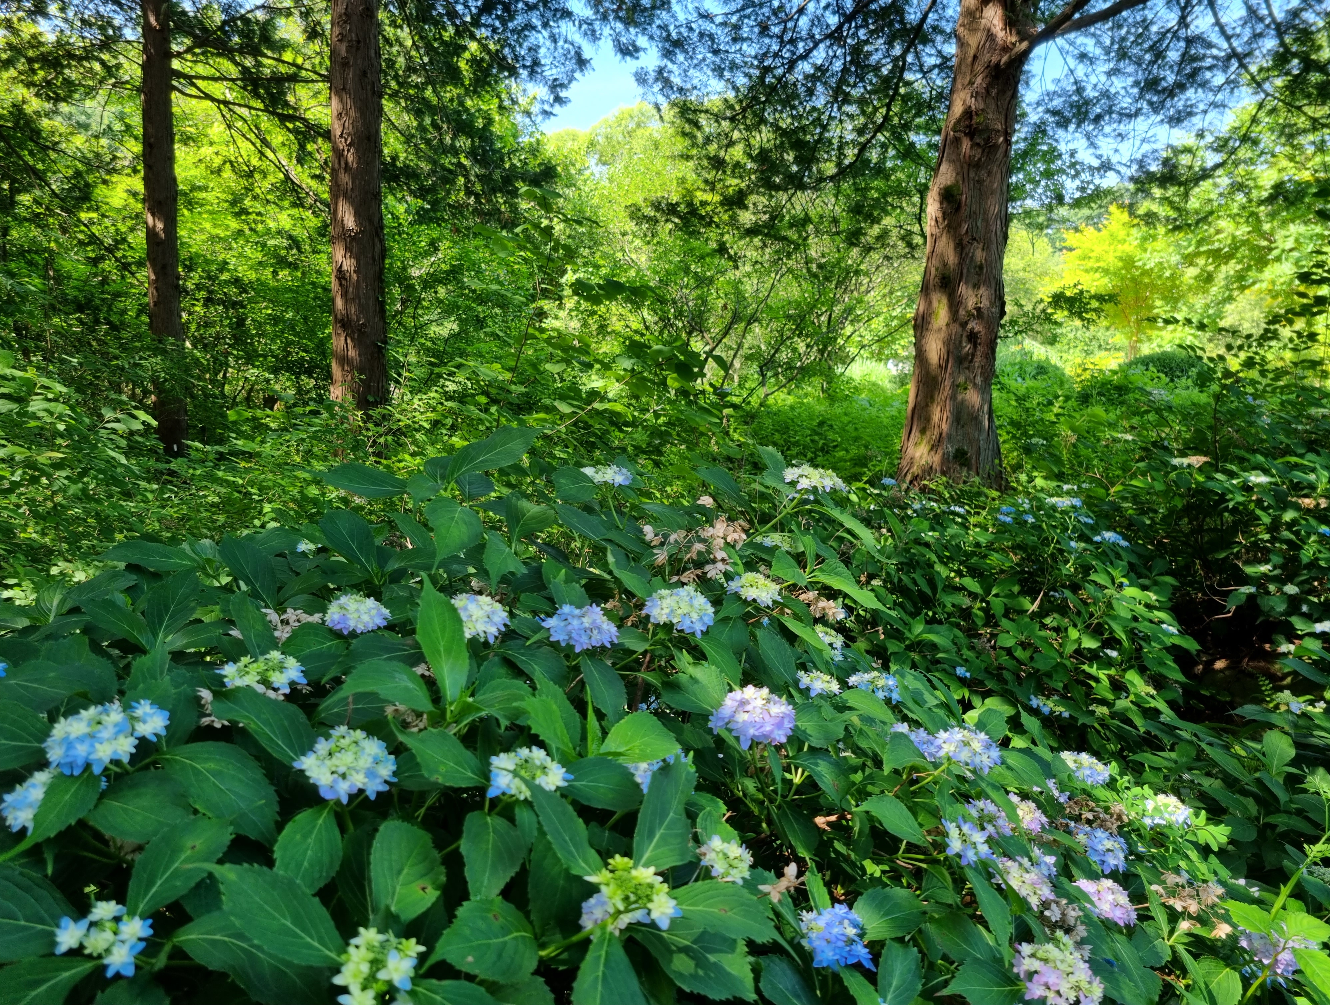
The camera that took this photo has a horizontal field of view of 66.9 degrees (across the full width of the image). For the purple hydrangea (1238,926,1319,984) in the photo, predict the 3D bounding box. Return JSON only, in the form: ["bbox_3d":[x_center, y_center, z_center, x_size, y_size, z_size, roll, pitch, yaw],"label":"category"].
[{"bbox_3d":[0.841,0.621,1.380,0.105,0.070,0.100,5,8,33],"label":"purple hydrangea"}]

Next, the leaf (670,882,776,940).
[{"bbox_3d":[0.066,0.425,1.050,0.120,0.030,0.075,18,35,12],"label":"leaf"}]

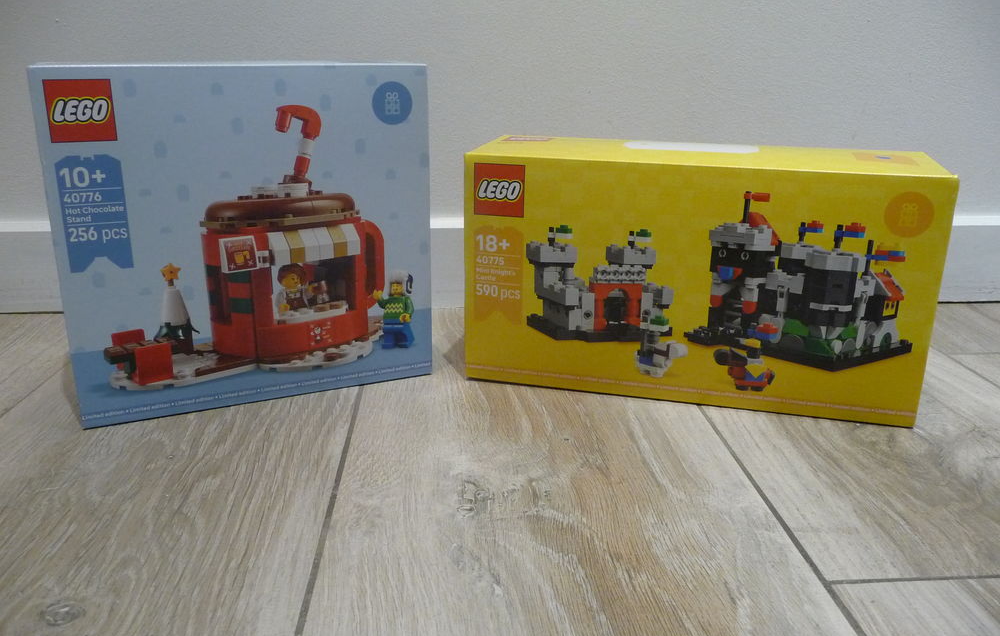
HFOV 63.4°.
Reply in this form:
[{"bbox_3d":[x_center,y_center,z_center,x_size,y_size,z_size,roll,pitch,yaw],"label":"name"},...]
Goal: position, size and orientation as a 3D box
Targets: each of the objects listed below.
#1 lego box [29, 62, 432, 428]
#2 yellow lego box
[{"bbox_3d":[-0.149,-0.052,0.483,0.202,0.191,0.072,-8,20,-24],"label":"lego box"},{"bbox_3d":[0.117,-0.030,0.503,0.262,0.141,0.089,5,19,14],"label":"yellow lego box"}]

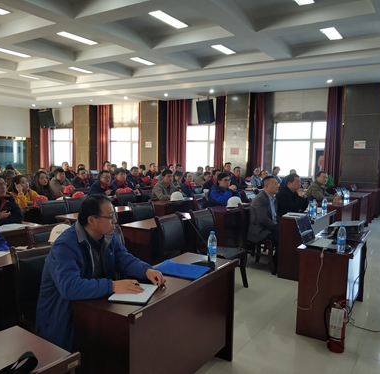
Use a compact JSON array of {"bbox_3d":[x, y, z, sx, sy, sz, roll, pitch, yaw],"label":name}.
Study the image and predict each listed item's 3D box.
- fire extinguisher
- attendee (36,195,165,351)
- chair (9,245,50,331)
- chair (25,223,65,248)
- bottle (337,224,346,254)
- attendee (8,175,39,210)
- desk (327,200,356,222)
[{"bbox_3d":[1.194,1.116,3.179,0.175,0.420,0.130,4,6,30],"label":"fire extinguisher"},{"bbox_3d":[-0.590,0.703,2.561,0.880,1.300,0.610,4,6,32],"label":"attendee"},{"bbox_3d":[-0.841,0.845,2.598,0.550,0.940,0.470,4,5,32],"label":"chair"},{"bbox_3d":[-1.132,0.806,3.573,0.580,0.900,0.460,4,6,32],"label":"chair"},{"bbox_3d":[1.264,0.433,3.229,0.067,0.232,0.067,4,5,32],"label":"bottle"},{"bbox_3d":[-2.463,0.435,5.736,0.780,1.220,0.520,4,6,32],"label":"attendee"},{"bbox_3d":[2.577,0.655,6.907,0.465,0.770,1.210,4,6,32],"label":"desk"}]

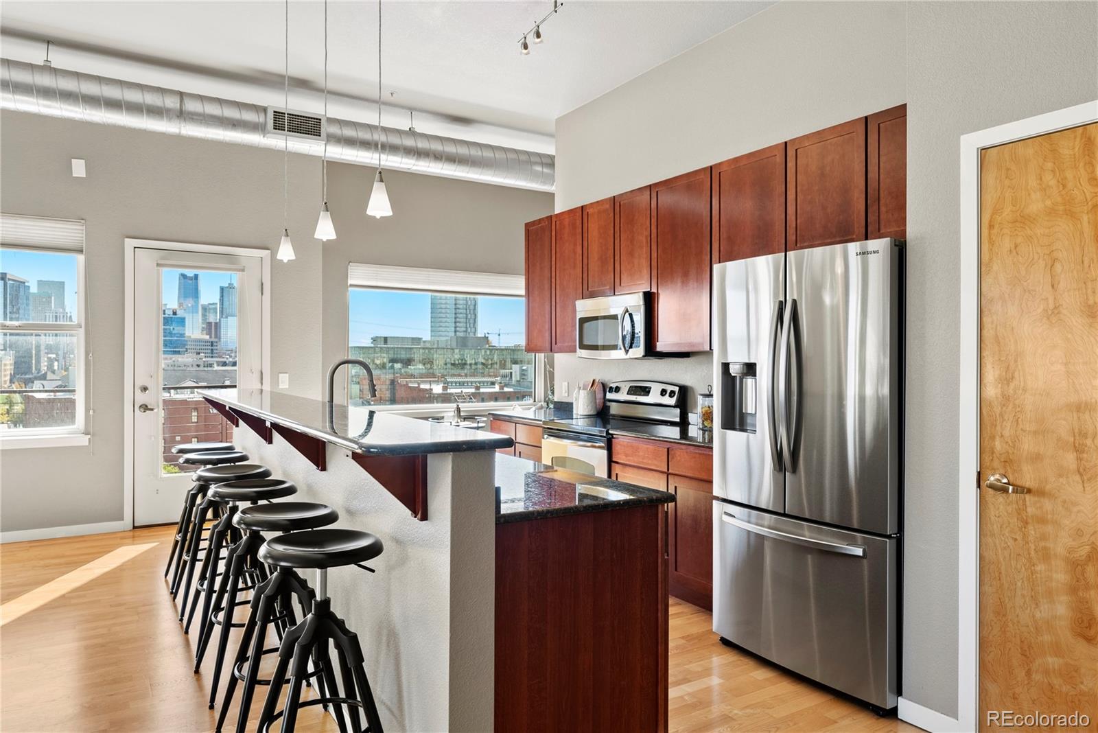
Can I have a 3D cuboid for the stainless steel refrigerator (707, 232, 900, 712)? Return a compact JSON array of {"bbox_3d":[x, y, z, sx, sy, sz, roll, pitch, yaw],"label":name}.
[{"bbox_3d":[1.312,0.417,3.284,0.775,1.785,0.908,0,1,-32],"label":"stainless steel refrigerator"}]

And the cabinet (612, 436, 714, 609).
[{"bbox_3d":[0.915,0.861,4.190,0.610,0.878,0.995,0,1,-32],"label":"cabinet"}]

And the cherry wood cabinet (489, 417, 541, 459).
[{"bbox_3d":[0.022,0.845,5.631,0.610,0.878,0.845,0,1,-32],"label":"cherry wood cabinet"}]

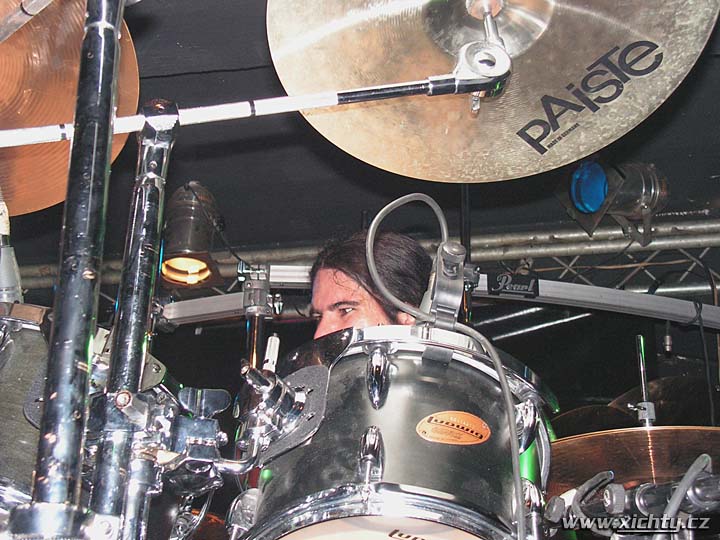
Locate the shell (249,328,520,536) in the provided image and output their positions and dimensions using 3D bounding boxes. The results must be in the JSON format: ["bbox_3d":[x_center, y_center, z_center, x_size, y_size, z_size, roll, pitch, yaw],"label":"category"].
[{"bbox_3d":[0.044,0.248,1.301,0.325,0.215,0.325,5,-40,2],"label":"shell"}]

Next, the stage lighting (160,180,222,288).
[{"bbox_3d":[-0.643,-0.146,4.500,0.280,0.390,0.310,4,-31,-8],"label":"stage lighting"}]

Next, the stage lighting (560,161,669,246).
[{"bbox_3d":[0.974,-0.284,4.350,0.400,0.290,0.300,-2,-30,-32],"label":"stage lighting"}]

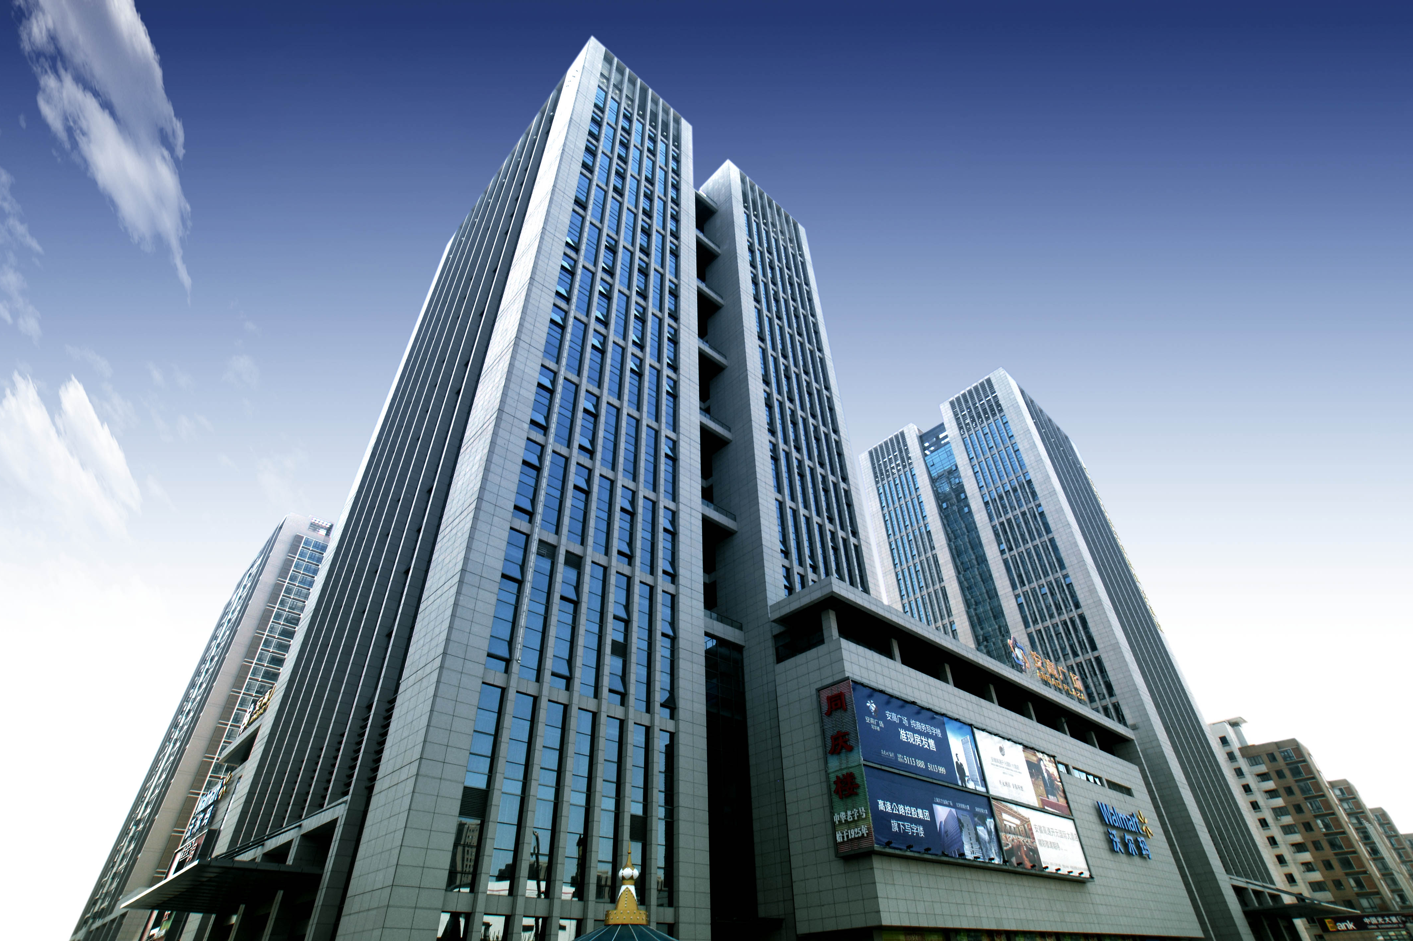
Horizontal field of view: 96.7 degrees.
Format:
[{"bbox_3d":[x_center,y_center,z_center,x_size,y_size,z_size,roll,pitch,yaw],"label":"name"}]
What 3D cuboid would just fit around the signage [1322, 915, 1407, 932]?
[{"bbox_3d":[105.470,72.620,100.840,0.300,1.930,11.500,30,-48,-33],"label":"signage"}]

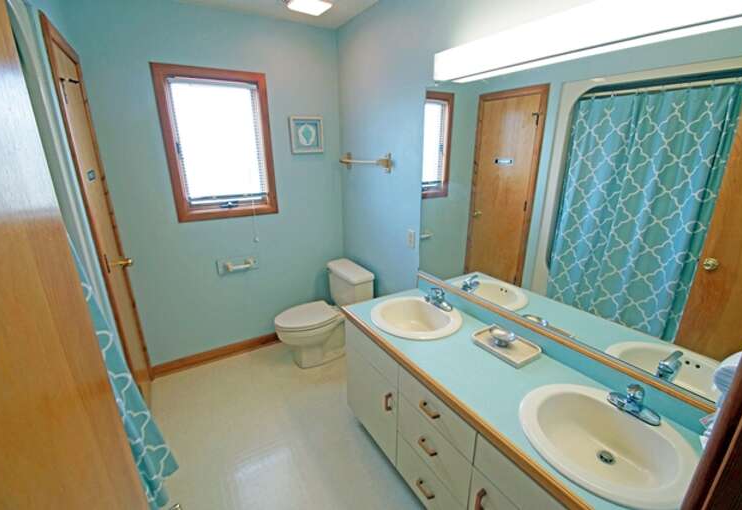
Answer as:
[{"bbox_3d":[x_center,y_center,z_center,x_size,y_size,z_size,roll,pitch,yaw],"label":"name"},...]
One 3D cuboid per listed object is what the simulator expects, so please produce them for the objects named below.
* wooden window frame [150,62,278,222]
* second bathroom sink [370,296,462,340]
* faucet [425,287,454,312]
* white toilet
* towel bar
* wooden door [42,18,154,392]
[{"bbox_3d":[-1.027,-0.744,2.205,0.685,0.985,0.070,-10,18,-29],"label":"wooden window frame"},{"bbox_3d":[0.225,0.381,1.636,0.450,0.170,0.475,-10,18,-29],"label":"second bathroom sink"},{"bbox_3d":[0.344,0.228,1.720,0.120,0.090,0.165,-10,18,-29],"label":"faucet"},{"bbox_3d":[-0.393,0.475,2.518,0.730,0.672,0.510,-10,18,-29],"label":"white toilet"},{"bbox_3d":[-0.062,-0.655,2.269,0.098,0.125,0.620,-10,18,-29],"label":"towel bar"},{"bbox_3d":[-1.461,-0.035,1.771,0.060,2.100,0.570,-10,18,-29],"label":"wooden door"}]

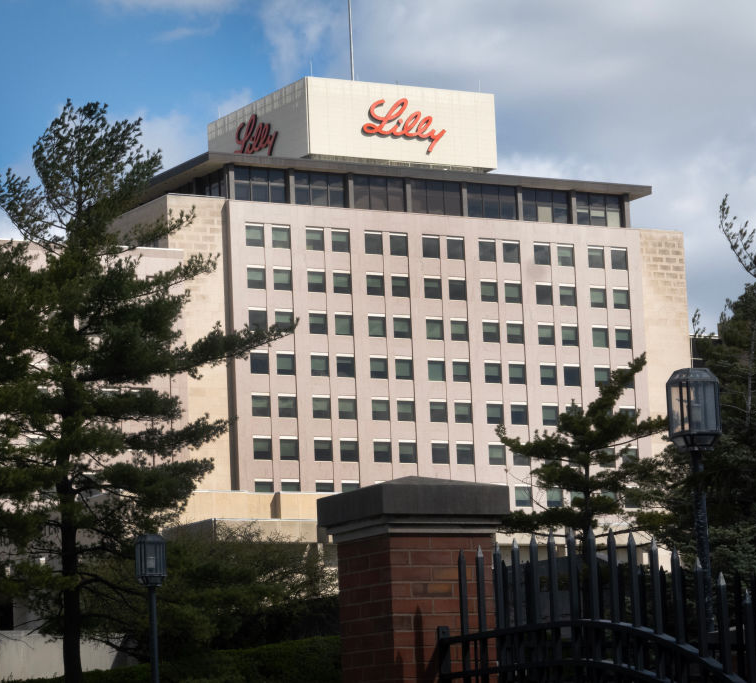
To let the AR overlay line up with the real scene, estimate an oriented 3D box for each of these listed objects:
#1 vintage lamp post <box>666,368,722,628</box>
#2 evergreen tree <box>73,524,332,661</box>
[{"bbox_3d":[3.066,2.574,27.943,0.490,4.700,0.490,2,-10,-25],"label":"vintage lamp post"},{"bbox_3d":[-3.174,5.149,57.749,5.000,3.300,4.400,-2,-9,0],"label":"evergreen tree"}]

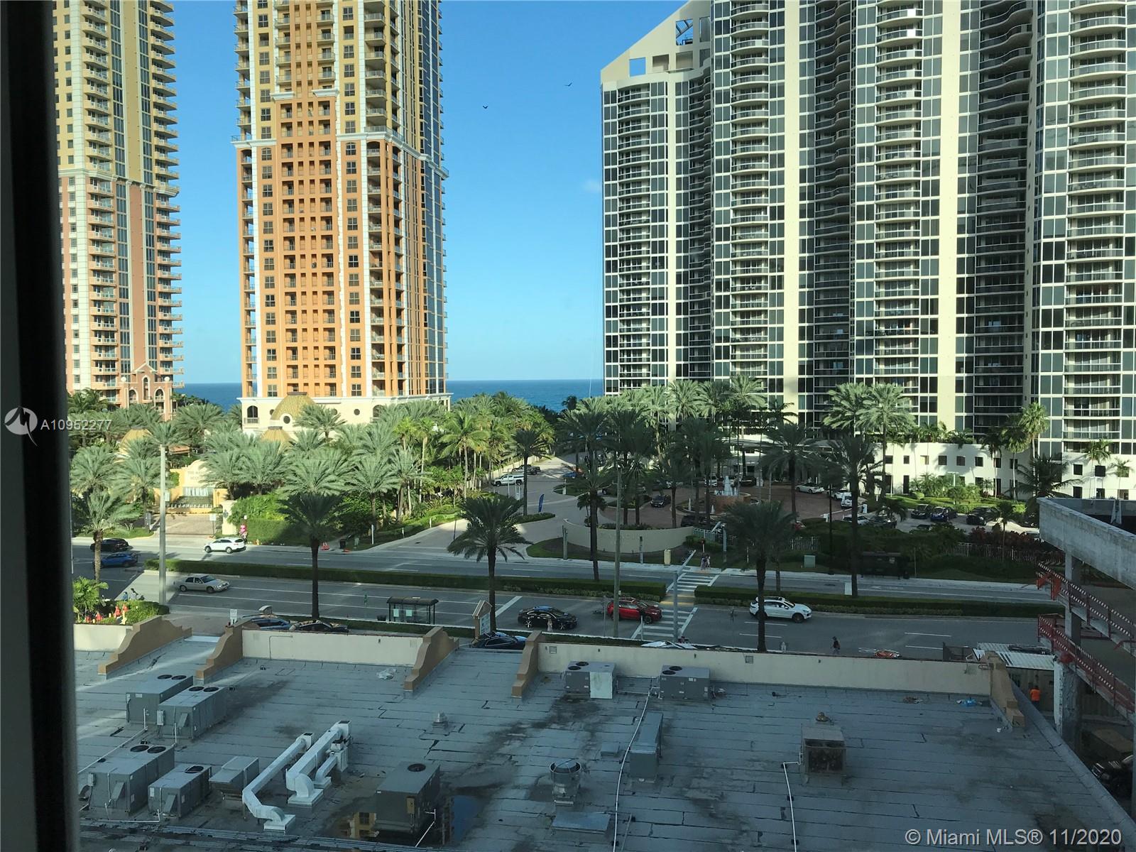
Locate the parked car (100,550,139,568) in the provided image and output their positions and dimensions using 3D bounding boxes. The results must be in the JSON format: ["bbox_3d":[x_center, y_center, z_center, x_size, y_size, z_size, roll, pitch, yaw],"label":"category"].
[{"bbox_3d":[-49.234,14.444,100.022,4.350,1.640,1.840,-1,3,-6],"label":"parked car"}]

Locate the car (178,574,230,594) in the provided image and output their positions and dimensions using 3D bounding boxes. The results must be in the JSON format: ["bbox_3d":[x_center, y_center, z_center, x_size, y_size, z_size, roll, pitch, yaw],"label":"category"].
[{"bbox_3d":[-34.997,15.032,87.884,5.250,1.450,1.920,0,3,15],"label":"car"}]

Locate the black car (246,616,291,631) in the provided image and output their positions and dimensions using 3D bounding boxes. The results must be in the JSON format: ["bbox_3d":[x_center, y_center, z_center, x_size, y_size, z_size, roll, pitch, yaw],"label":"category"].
[{"bbox_3d":[-24.147,15.742,71.805,4.600,1.500,1.850,0,3,13],"label":"black car"}]

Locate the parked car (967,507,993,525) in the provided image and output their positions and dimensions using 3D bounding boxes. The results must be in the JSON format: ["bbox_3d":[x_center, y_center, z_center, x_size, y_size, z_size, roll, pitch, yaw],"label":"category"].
[{"bbox_3d":[55.024,11.887,121.297,5.000,1.800,1.970,-4,4,-45],"label":"parked car"}]

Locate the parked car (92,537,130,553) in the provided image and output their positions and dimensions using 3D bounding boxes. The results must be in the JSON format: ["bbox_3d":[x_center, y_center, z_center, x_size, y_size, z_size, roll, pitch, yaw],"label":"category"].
[{"bbox_3d":[-54.719,13.974,109.808,4.600,1.660,1.860,0,3,16],"label":"parked car"}]

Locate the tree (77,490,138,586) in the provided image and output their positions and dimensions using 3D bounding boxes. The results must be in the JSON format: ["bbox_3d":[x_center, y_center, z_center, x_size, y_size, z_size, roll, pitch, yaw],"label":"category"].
[{"bbox_3d":[-42.148,10.970,84.164,5.700,10.100,5.700,-1,3,0],"label":"tree"}]

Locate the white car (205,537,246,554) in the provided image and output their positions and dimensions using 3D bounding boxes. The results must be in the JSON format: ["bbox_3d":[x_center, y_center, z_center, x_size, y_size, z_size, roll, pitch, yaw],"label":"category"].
[{"bbox_3d":[-39.564,13.675,105.825,4.650,1.680,1.880,0,3,17],"label":"white car"}]

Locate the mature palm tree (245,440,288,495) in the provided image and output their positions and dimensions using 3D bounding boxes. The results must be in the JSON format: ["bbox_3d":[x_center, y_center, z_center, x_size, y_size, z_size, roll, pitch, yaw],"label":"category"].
[{"bbox_3d":[-44.841,7.586,136.564,6.900,10.800,6.900,-1,3,0],"label":"mature palm tree"}]

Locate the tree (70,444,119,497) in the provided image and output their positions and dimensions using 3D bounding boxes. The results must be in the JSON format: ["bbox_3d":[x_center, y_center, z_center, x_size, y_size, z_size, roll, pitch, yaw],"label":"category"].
[{"bbox_3d":[-64.692,8.276,124.931,6.200,11.158,6.200,0,3,16],"label":"tree"}]

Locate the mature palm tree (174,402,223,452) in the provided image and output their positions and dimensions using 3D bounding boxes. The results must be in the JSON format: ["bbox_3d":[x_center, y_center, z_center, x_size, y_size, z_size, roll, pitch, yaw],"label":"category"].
[{"bbox_3d":[-61.000,1.517,152.258,7.900,10.600,7.900,-1,3,0],"label":"mature palm tree"}]

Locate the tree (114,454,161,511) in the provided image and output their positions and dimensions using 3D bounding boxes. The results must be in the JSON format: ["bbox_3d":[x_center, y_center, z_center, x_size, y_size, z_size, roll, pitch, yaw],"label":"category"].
[{"bbox_3d":[-59.713,8.909,128.615,7.000,9.900,7.000,-1,3,0],"label":"tree"}]

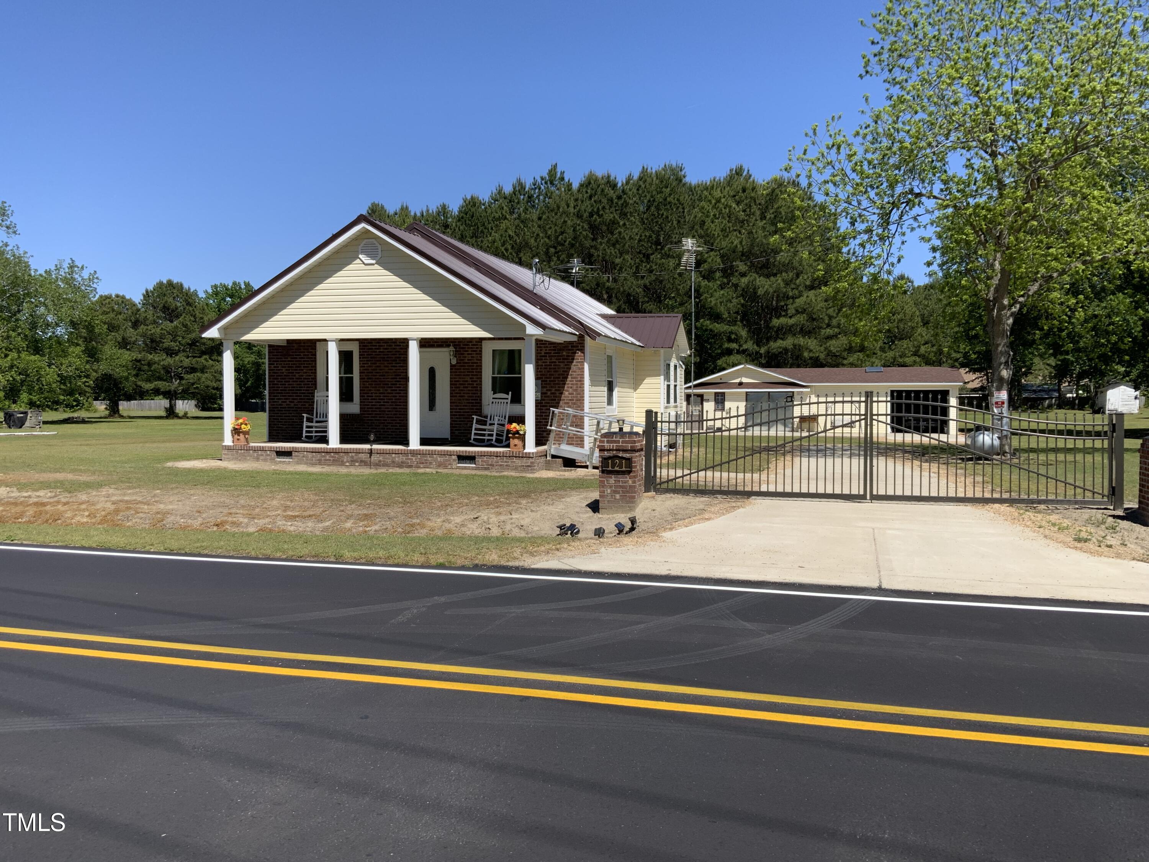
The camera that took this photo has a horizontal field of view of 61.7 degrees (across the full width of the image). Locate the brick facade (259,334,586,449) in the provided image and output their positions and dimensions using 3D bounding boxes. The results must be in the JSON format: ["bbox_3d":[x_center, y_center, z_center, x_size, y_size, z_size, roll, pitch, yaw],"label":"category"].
[{"bbox_3d":[-3.584,-0.935,22.496,7.914,2.419,0.250,1,3,14],"label":"brick facade"}]

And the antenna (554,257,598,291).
[{"bbox_3d":[0.047,-5.636,35.231,1.700,1.400,1.600,0,3,-5],"label":"antenna"}]

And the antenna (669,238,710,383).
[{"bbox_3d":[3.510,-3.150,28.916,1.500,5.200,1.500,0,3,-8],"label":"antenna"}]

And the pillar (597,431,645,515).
[{"bbox_3d":[0.641,0.561,12.995,0.561,1.073,0.561,1,3,14],"label":"pillar"}]

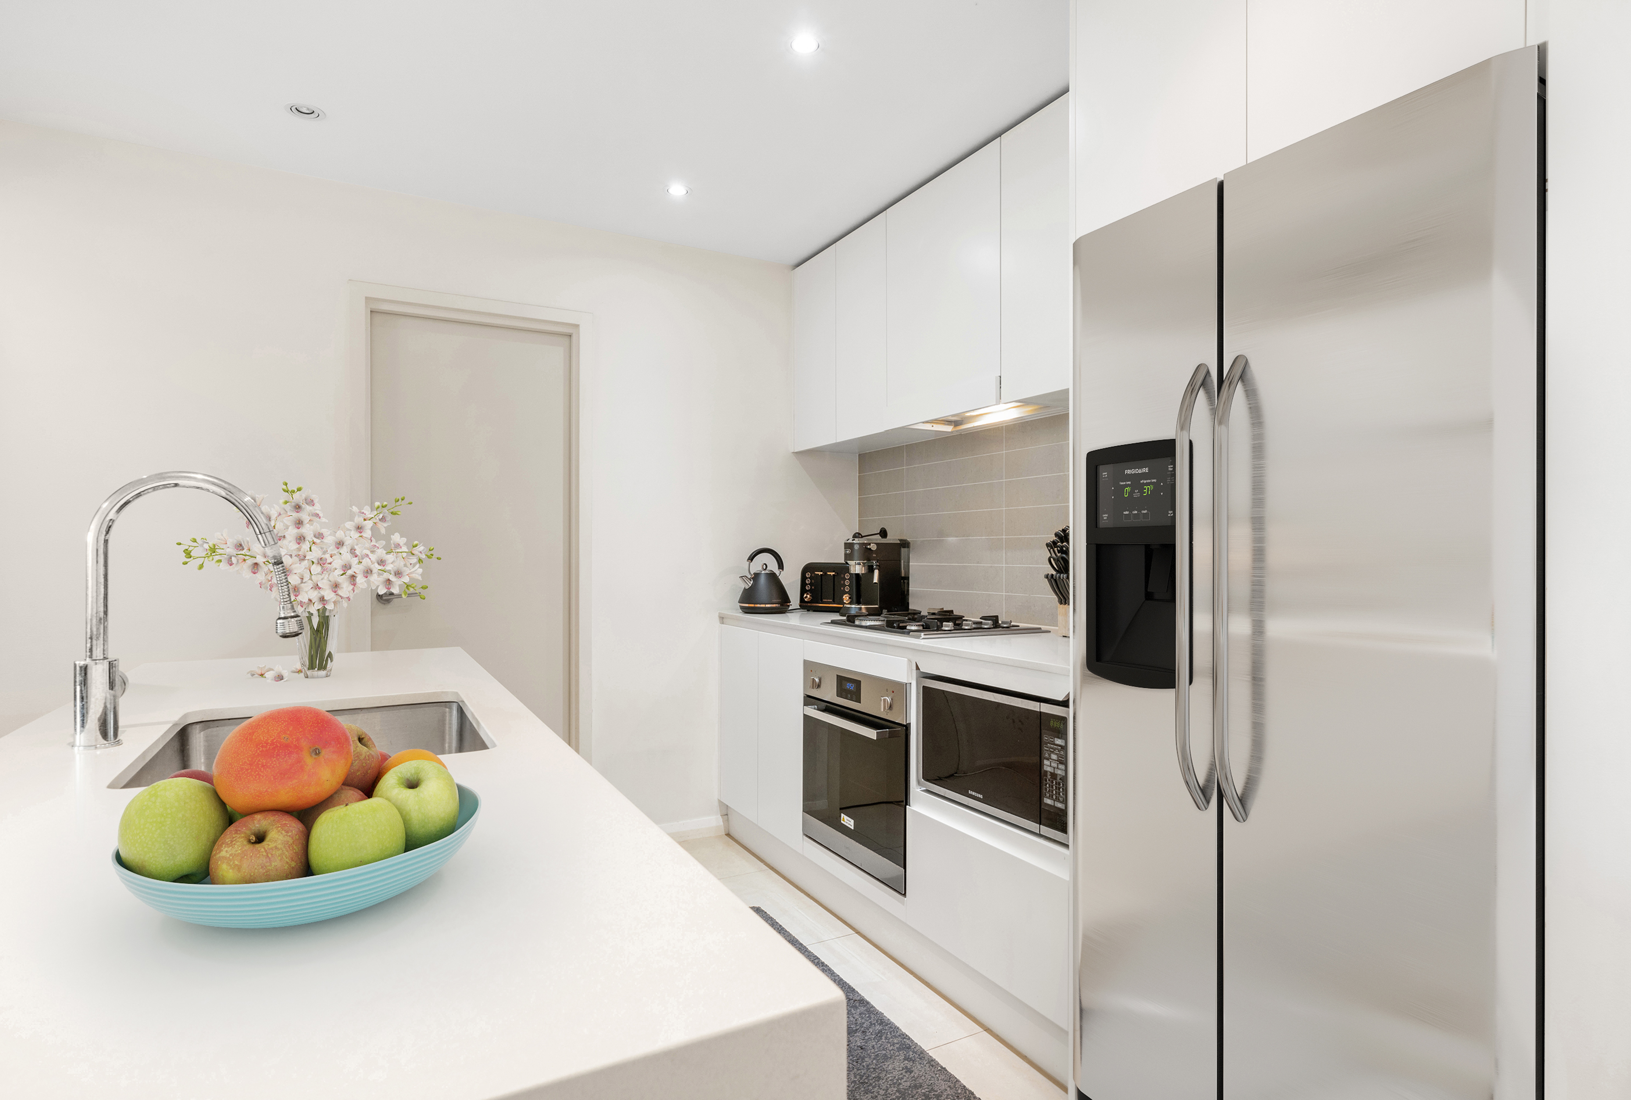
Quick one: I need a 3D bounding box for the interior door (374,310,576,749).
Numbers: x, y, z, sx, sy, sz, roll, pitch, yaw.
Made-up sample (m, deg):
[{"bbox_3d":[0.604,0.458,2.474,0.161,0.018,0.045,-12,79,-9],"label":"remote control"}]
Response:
[{"bbox_3d":[-1.246,0.191,2.875,0.690,2.045,0.045,0,0,-30],"label":"interior door"}]

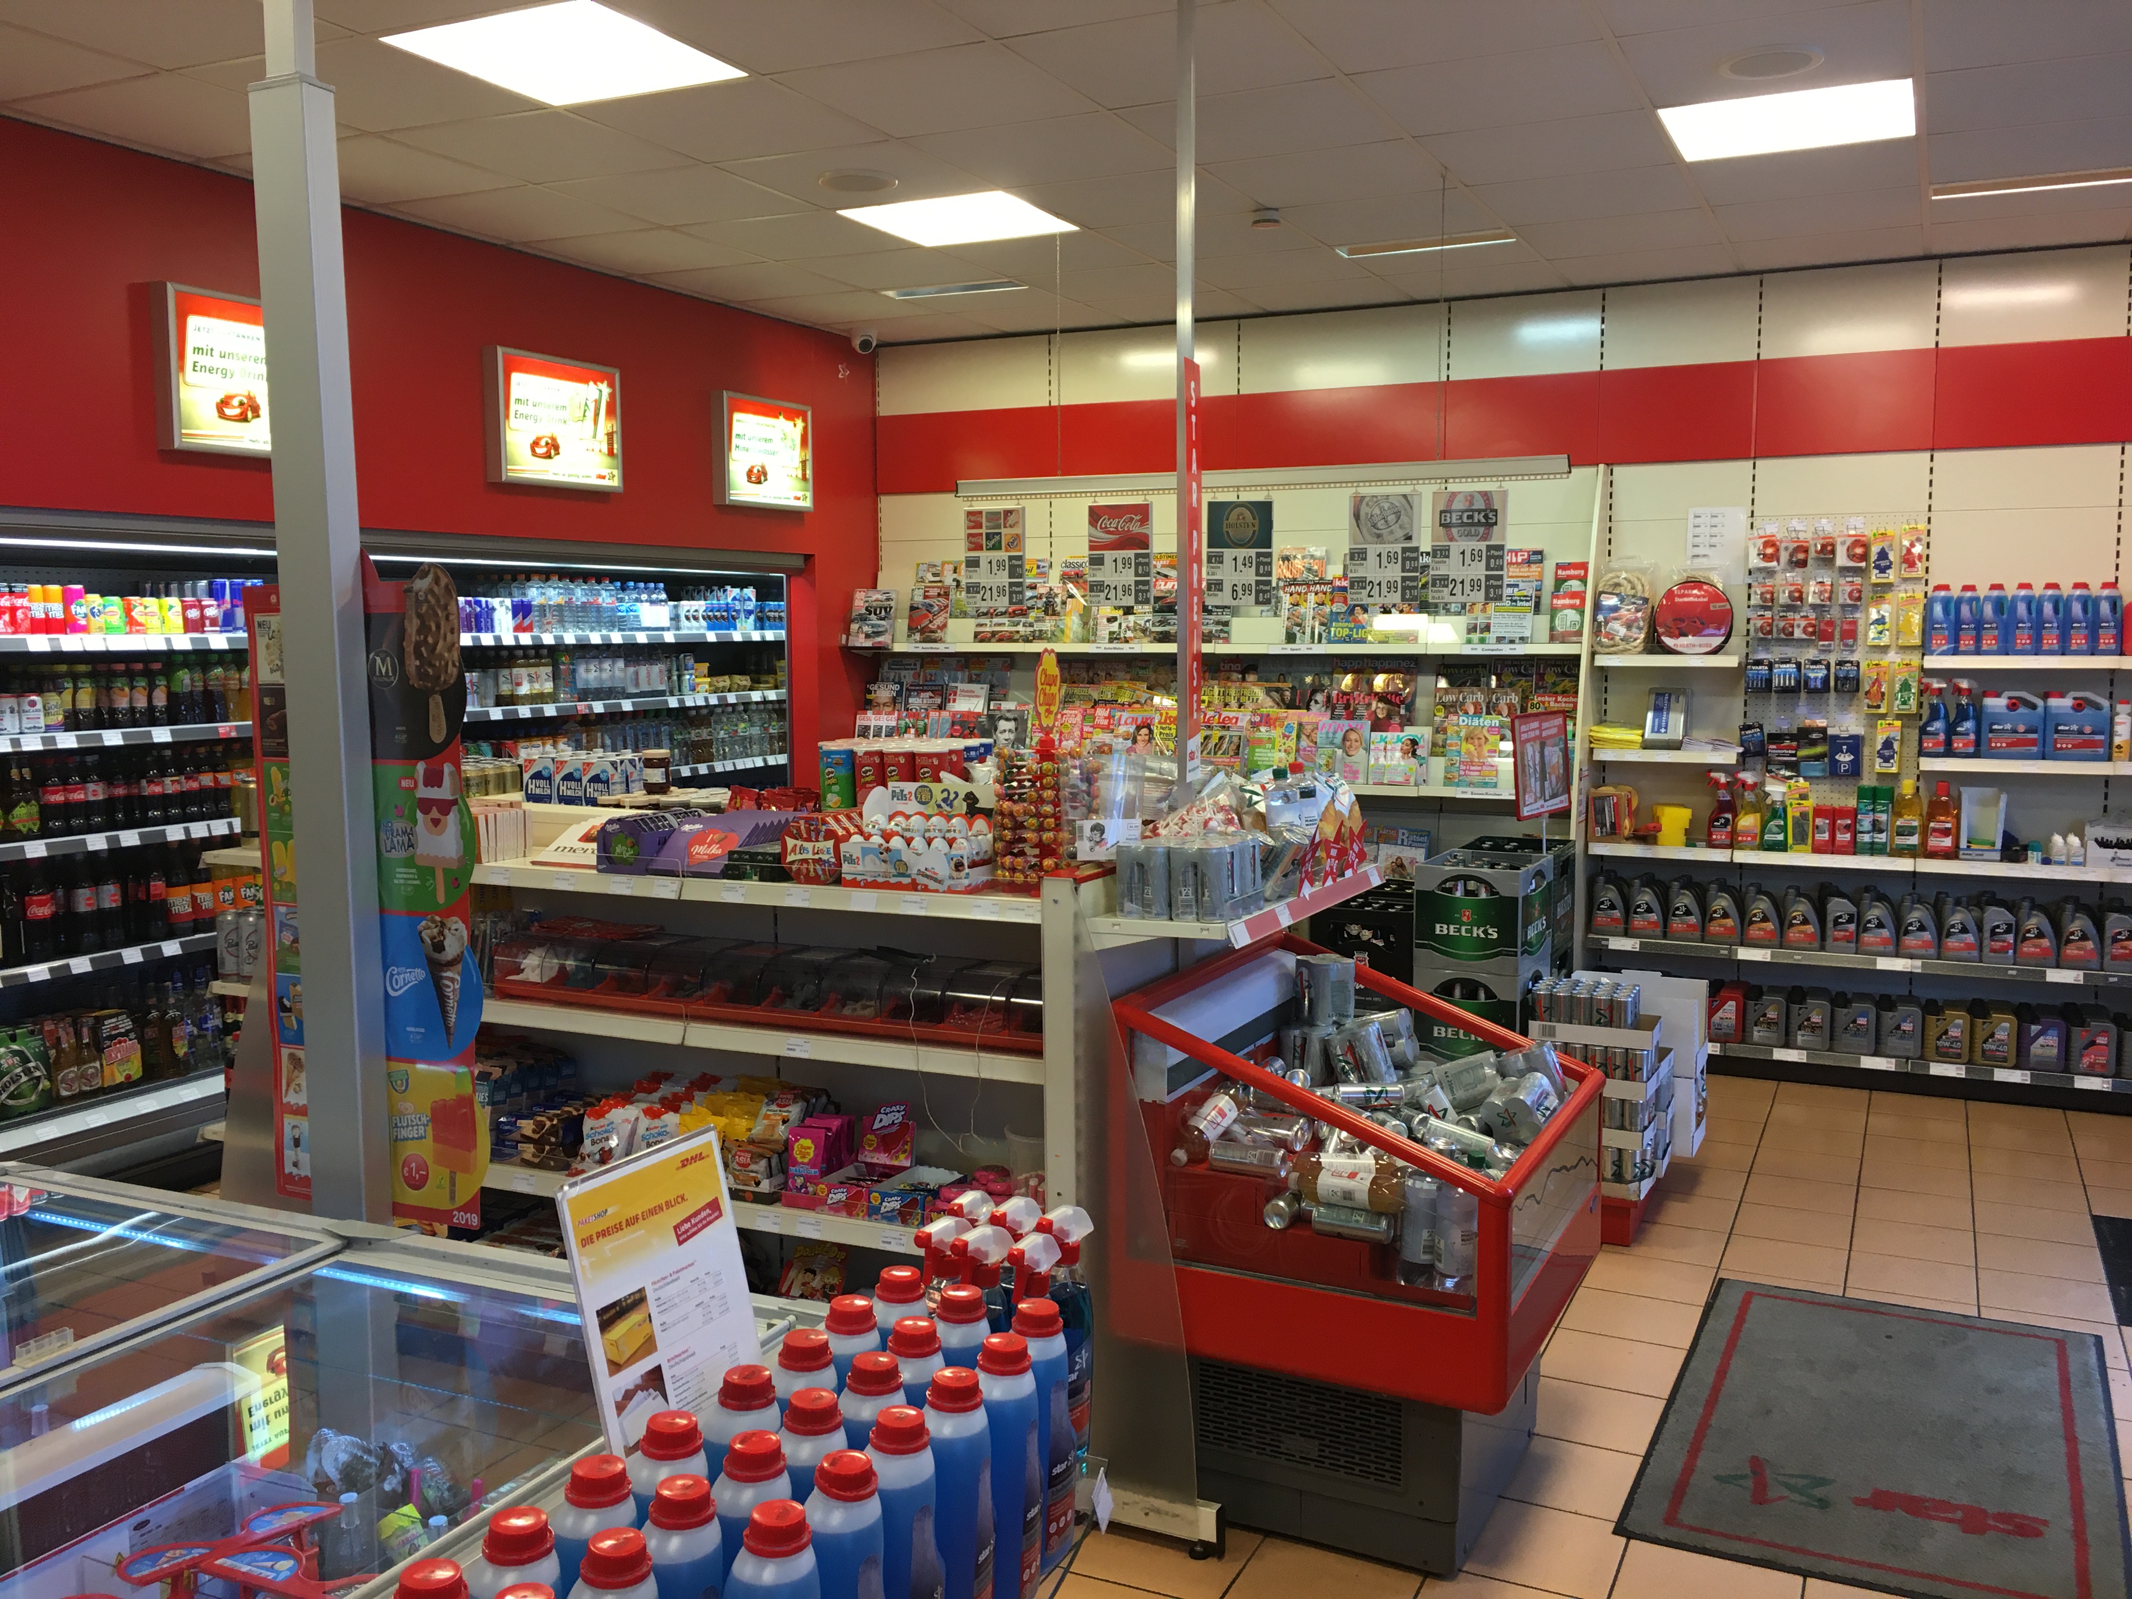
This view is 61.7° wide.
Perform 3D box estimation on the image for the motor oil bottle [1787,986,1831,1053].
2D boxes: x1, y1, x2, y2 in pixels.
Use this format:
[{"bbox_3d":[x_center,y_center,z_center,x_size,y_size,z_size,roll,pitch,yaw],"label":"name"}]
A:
[{"bbox_3d":[2.773,0.813,6.637,0.138,0.233,0.065,2,6,26],"label":"motor oil bottle"}]

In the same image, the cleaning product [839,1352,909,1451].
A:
[{"bbox_3d":[-0.186,0.668,1.723,0.083,0.254,0.096,2,6,26],"label":"cleaning product"}]

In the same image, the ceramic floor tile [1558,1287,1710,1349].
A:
[{"bbox_3d":[1.382,1.262,4.344,0.298,0.010,0.298,2,6,26],"label":"ceramic floor tile"}]

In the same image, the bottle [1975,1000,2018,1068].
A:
[{"bbox_3d":[3.253,0.820,6.253,0.141,0.222,0.066,3,7,26],"label":"bottle"}]

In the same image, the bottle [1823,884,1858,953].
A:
[{"bbox_3d":[2.857,0.437,6.560,0.106,0.250,0.068,2,6,26],"label":"bottle"}]

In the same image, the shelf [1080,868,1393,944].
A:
[{"bbox_3d":[0.367,0.192,3.563,0.315,0.042,0.920,2,6,26],"label":"shelf"}]

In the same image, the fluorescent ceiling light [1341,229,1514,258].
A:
[{"bbox_3d":[1.248,-1.957,6.215,0.603,0.060,0.189,2,6,26],"label":"fluorescent ceiling light"}]

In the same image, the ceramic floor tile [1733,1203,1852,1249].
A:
[{"bbox_3d":[2.042,1.199,5.011,0.300,0.010,0.300,3,7,26],"label":"ceramic floor tile"}]

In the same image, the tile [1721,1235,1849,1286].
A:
[{"bbox_3d":[1.930,1.234,4.782,0.300,0.010,0.300,2,6,26],"label":"tile"}]

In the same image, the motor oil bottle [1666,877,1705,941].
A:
[{"bbox_3d":[2.363,0.427,6.815,0.130,0.233,0.070,2,6,26],"label":"motor oil bottle"}]

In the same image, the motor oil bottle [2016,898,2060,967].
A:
[{"bbox_3d":[3.437,0.470,6.322,0.126,0.235,0.075,3,7,26],"label":"motor oil bottle"}]

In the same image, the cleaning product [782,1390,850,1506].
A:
[{"bbox_3d":[-0.223,0.660,1.613,0.070,0.251,0.086,3,7,26],"label":"cleaning product"}]

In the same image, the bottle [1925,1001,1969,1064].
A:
[{"bbox_3d":[3.118,0.818,6.319,0.141,0.218,0.066,3,7,26],"label":"bottle"}]

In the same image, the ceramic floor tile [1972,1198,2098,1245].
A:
[{"bbox_3d":[2.722,1.187,5.031,0.298,0.010,0.298,2,6,26],"label":"ceramic floor tile"}]

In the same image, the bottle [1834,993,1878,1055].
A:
[{"bbox_3d":[2.870,0.810,6.479,0.139,0.213,0.068,2,6,26],"label":"bottle"}]

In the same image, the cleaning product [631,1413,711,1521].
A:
[{"bbox_3d":[-0.340,0.666,1.552,0.068,0.255,0.083,2,6,26],"label":"cleaning product"}]

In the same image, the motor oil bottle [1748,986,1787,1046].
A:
[{"bbox_3d":[2.574,0.796,6.559,0.128,0.201,0.068,3,6,25],"label":"motor oil bottle"}]

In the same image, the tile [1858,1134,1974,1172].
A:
[{"bbox_3d":[2.714,1.120,5.702,0.298,0.010,0.298,2,6,26],"label":"tile"}]

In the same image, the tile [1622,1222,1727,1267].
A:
[{"bbox_3d":[1.658,1.222,4.914,0.300,0.010,0.300,2,6,26],"label":"tile"}]

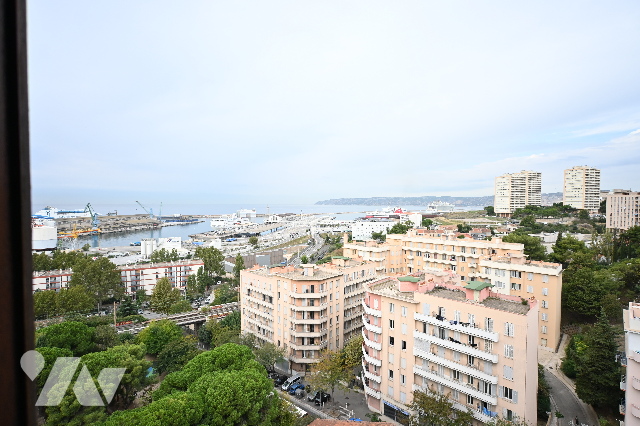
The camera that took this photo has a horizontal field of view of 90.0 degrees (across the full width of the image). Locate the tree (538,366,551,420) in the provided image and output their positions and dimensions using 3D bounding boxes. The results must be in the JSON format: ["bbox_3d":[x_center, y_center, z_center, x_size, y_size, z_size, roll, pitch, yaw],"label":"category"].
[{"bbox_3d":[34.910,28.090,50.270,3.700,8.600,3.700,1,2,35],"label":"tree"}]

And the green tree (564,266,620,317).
[{"bbox_3d":[74.720,22.120,89.000,12.300,14.000,12.300,0,2,0],"label":"green tree"}]

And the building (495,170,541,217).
[{"bbox_3d":[245.794,-23.468,395.000,75.000,49.000,23.000,-1,2,-37],"label":"building"}]

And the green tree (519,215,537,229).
[{"bbox_3d":[172.810,7.290,266.150,12.600,11.200,12.600,1,2,33],"label":"green tree"}]

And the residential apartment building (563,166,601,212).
[{"bbox_3d":[286.200,-24.970,348.780,26.000,51.000,21.000,-1,2,-18],"label":"residential apartment building"}]

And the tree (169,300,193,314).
[{"bbox_3d":[-53.090,36.747,122.246,7.932,6.274,7.932,-1,2,-24],"label":"tree"}]

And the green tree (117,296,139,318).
[{"bbox_3d":[-72.504,35.764,121.214,6.683,8.305,6.683,-1,2,-31],"label":"green tree"}]

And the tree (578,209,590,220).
[{"bbox_3d":[239.850,1.630,290.000,8.800,10.000,8.800,0,2,0],"label":"tree"}]

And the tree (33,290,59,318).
[{"bbox_3d":[-103.000,34.513,120.173,7.902,10.872,7.902,-2,2,-41],"label":"tree"}]

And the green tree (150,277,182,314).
[{"bbox_3d":[-61.390,32.960,127.660,11.500,14.900,11.500,-1,2,-26],"label":"green tree"}]

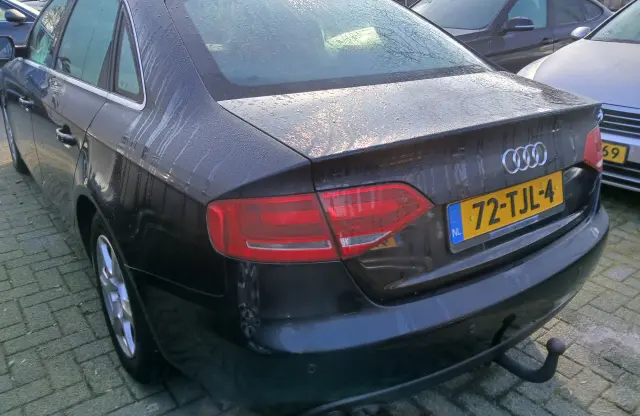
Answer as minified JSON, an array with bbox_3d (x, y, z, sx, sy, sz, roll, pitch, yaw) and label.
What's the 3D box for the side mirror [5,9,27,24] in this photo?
[{"bbox_3d":[-3.231,-2.032,5.100,0.180,0.155,0.230,-7,24,-18],"label":"side mirror"}]

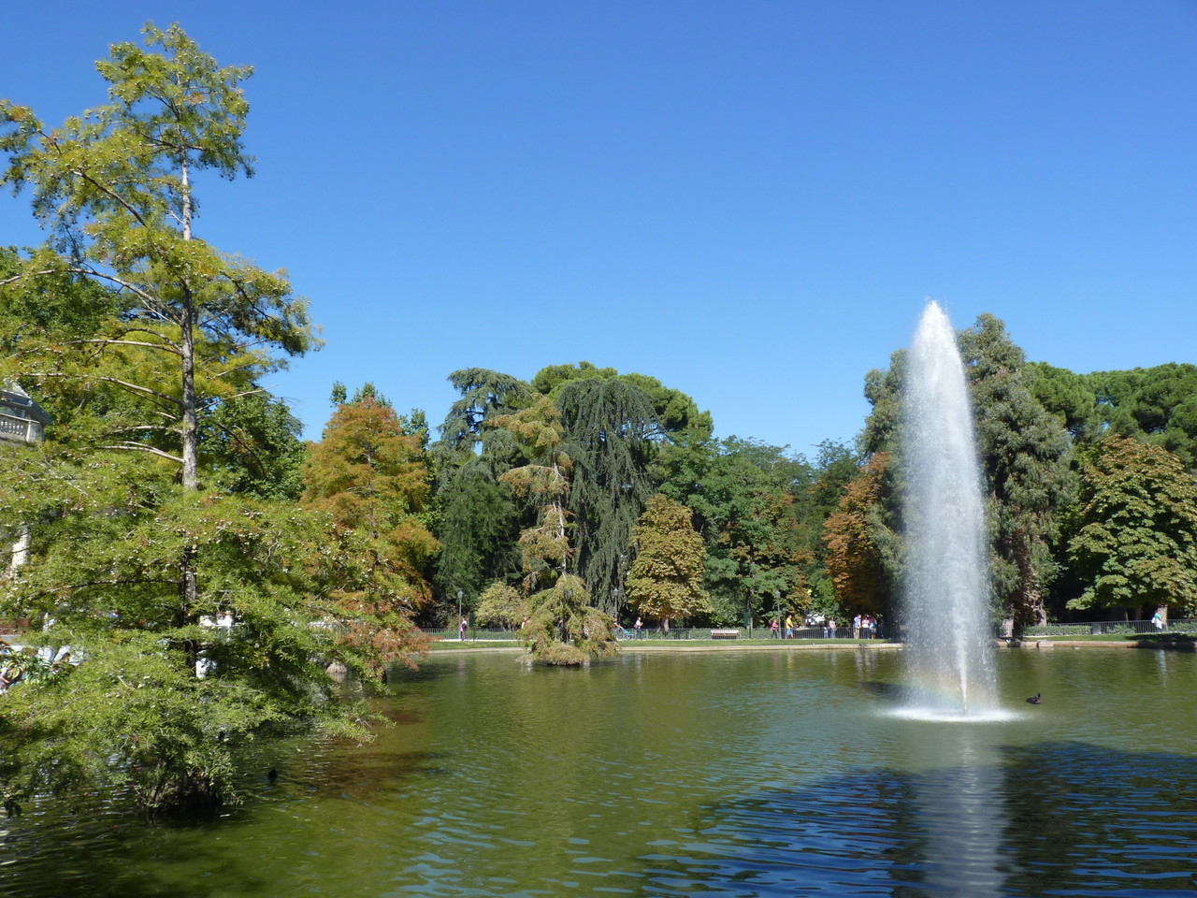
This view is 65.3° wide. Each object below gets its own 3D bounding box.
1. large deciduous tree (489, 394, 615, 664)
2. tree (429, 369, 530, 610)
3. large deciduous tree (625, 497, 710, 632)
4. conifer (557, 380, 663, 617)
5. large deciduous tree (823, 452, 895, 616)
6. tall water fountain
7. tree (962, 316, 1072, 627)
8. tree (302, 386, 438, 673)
[{"bbox_3d":[-2.400,3.921,48.323,6.590,13.940,6.590,0,-10,-3],"label":"large deciduous tree"},{"bbox_3d":[-10.437,4.371,82.441,9.000,23.540,9.000,1,-10,-7],"label":"tree"},{"bbox_3d":[5.411,9.013,72.518,6.370,11.050,6.370,-1,-10,4],"label":"large deciduous tree"},{"bbox_3d":[0.968,4.573,77.334,8.670,21.420,8.670,0,-10,1],"label":"conifer"},{"bbox_3d":[20.805,7.407,73.806,5.830,14.650,5.830,-3,-10,15],"label":"large deciduous tree"},{"bbox_3d":[9.508,1.379,25.139,2.510,11.140,2.510,-4,-10,21],"label":"tall water fountain"},{"bbox_3d":[31.392,1.744,70.716,8.400,24.770,8.400,-4,-11,24],"label":"tree"},{"bbox_3d":[-8.956,3.326,36.451,5.190,11.120,5.190,2,-10,-14],"label":"tree"}]

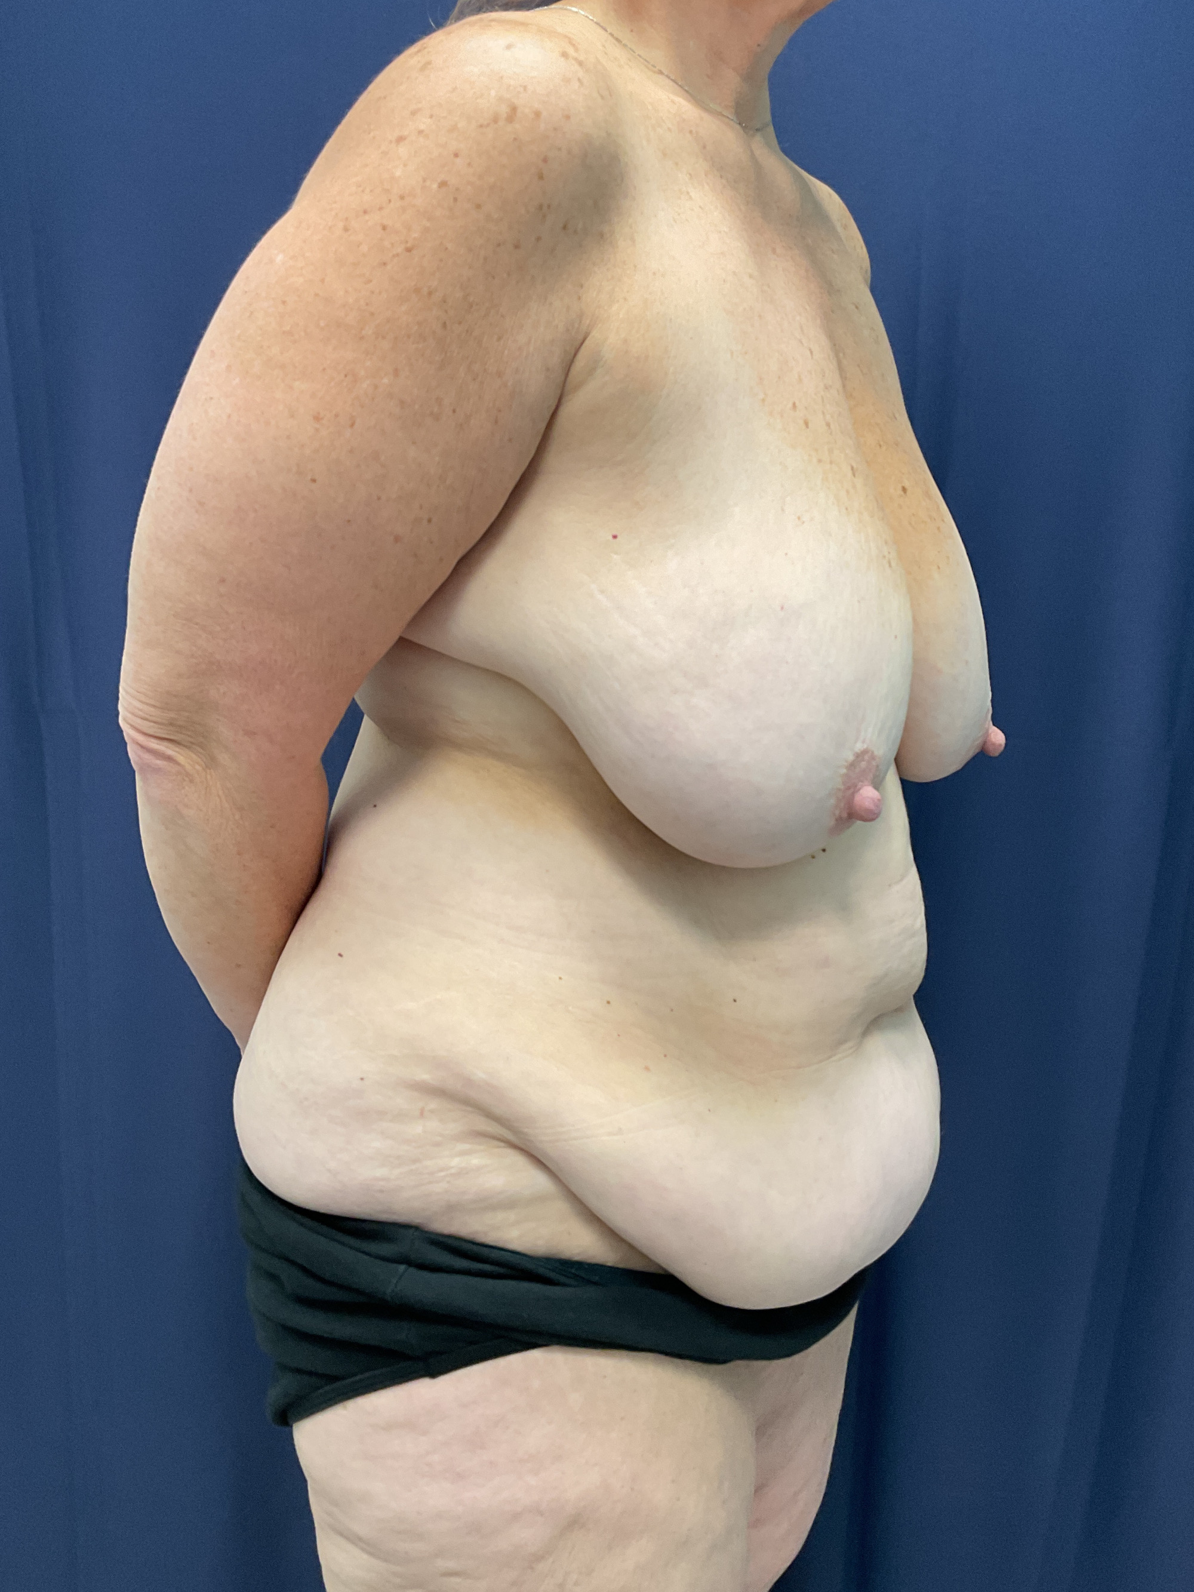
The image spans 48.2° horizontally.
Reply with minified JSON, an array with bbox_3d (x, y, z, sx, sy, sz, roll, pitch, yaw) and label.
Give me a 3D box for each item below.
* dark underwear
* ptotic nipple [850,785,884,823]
[{"bbox_3d":[-0.028,0.294,0.818,0.360,0.210,0.420,7,11,32],"label":"dark underwear"},{"bbox_3d":[0.136,0.004,0.669,0.015,0.018,0.016,8,12,37],"label":"ptotic nipple"}]

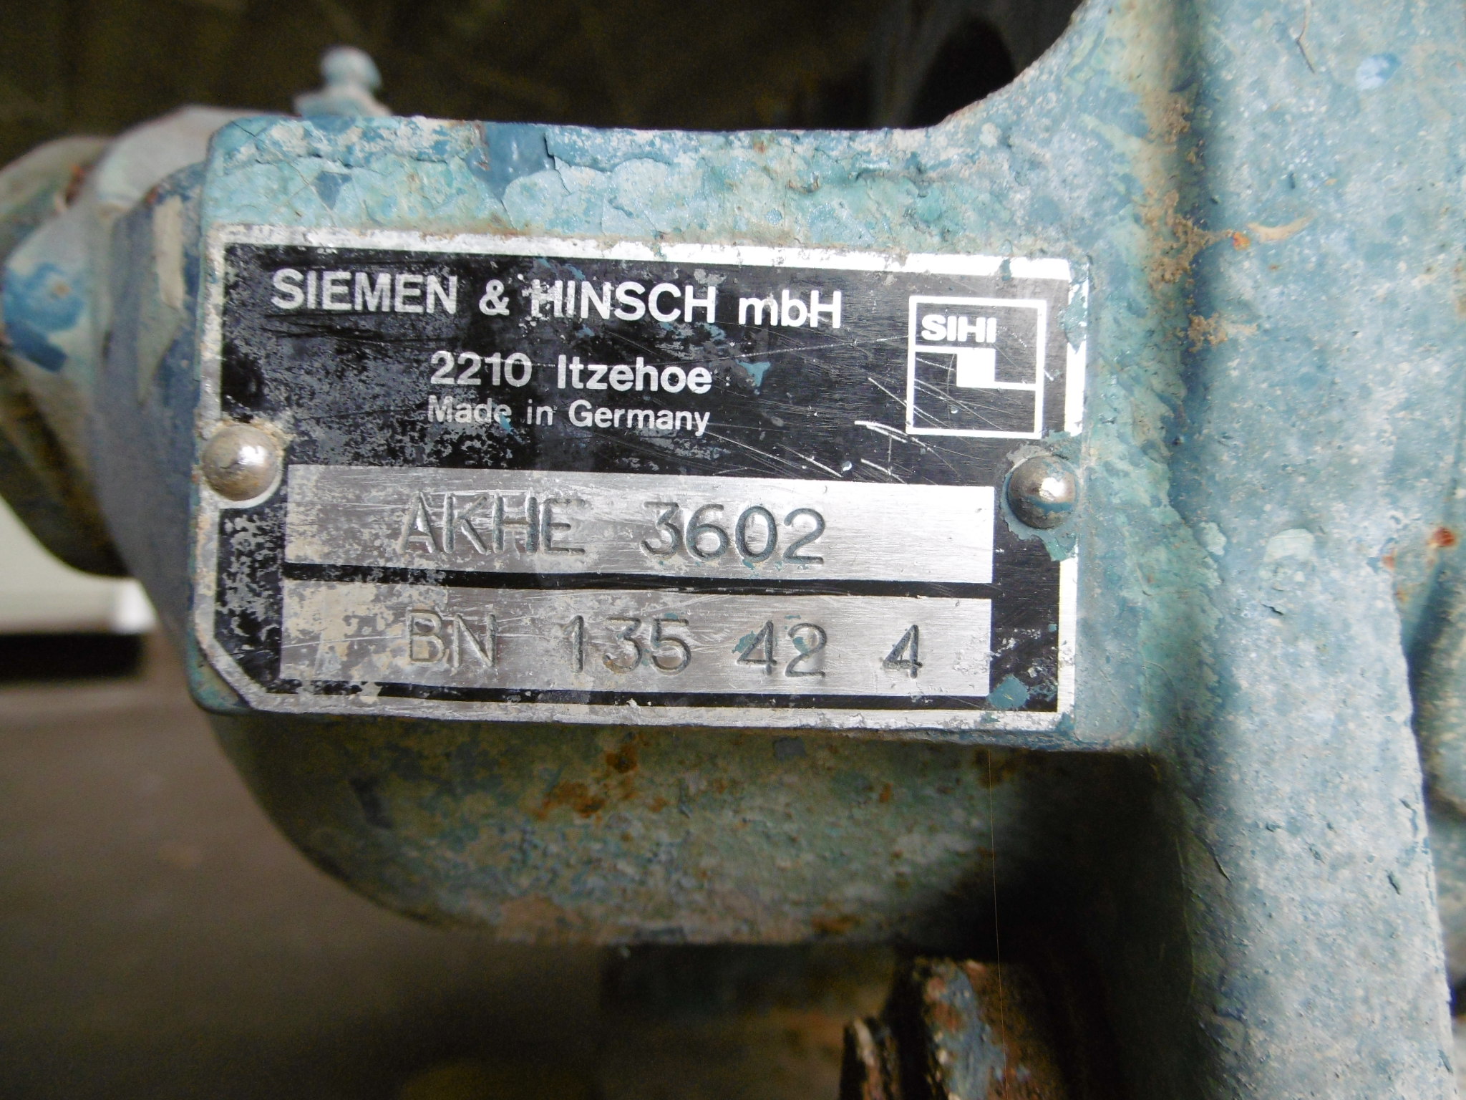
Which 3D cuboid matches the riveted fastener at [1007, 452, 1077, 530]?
[{"bbox_3d":[0.022,-0.004,0.074,0.005,0.005,0.002,2,0,-3],"label":"riveted fastener"}]

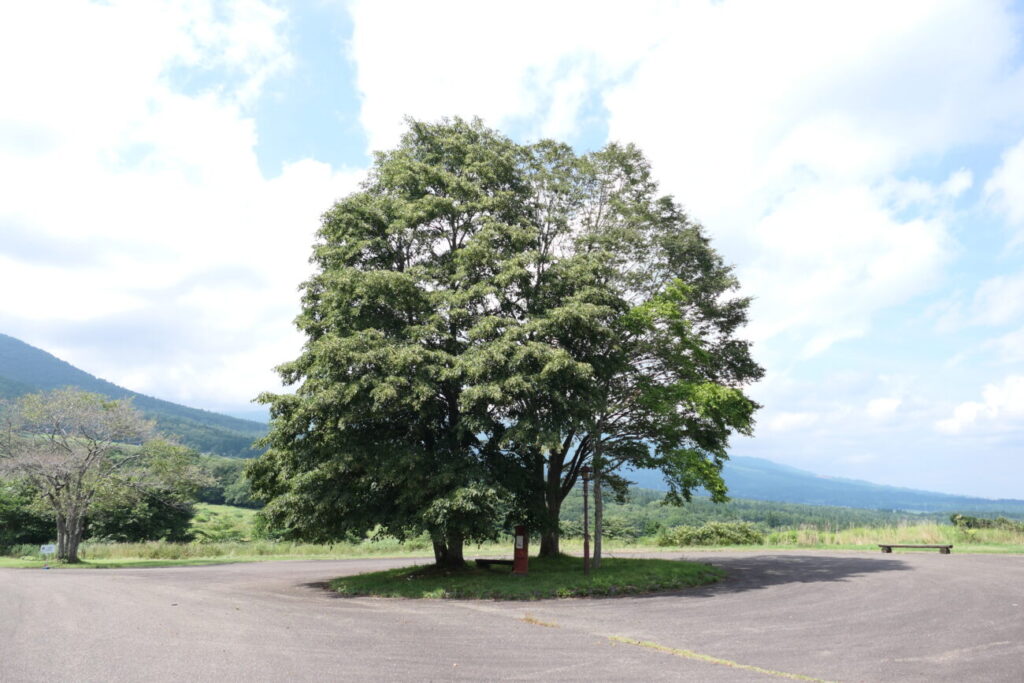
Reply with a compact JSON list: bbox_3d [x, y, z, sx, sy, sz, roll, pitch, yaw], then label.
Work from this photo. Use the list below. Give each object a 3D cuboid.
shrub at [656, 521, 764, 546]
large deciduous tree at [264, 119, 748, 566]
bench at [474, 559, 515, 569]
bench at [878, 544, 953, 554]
[{"bbox_3d":[8.903,8.569,31.970,4.400,1.120,2.800,1,-13,0],"label":"shrub"},{"bbox_3d":[0.132,-0.149,17.994,12.472,11.238,10.500,1,-13,0],"label":"large deciduous tree"},{"bbox_3d":[-0.284,5.041,16.243,1.120,0.270,0.360,-1,-13,8],"label":"bench"},{"bbox_3d":[15.027,7.784,26.621,2.550,0.350,0.420,0,-13,4],"label":"bench"}]

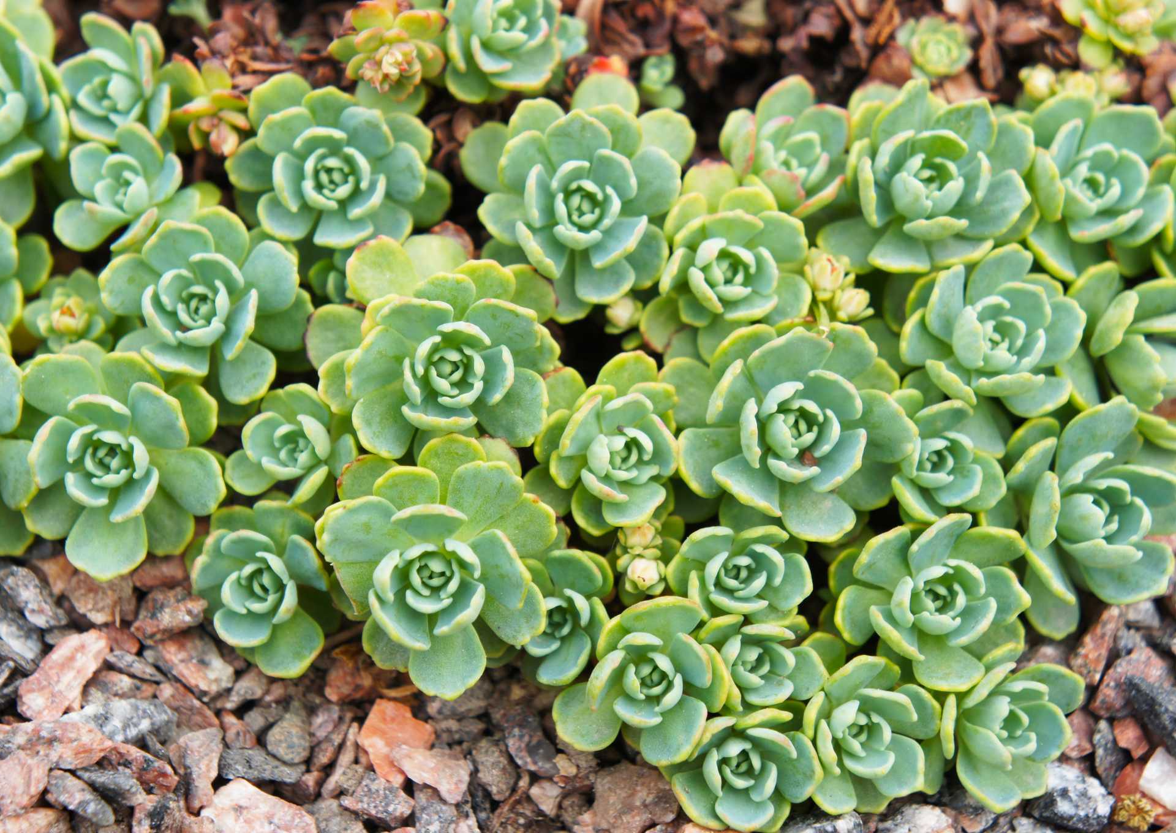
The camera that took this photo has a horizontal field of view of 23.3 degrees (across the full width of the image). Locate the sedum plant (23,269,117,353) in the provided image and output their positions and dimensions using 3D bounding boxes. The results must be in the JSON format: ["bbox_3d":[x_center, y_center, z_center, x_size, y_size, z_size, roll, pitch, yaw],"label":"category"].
[{"bbox_3d":[-0.115,-0.024,0.635,0.021,0.009,0.019,0,50,0],"label":"sedum plant"}]

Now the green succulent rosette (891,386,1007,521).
[{"bbox_3d":[0.075,0.008,0.593,0.025,0.013,0.026,0,50,0],"label":"green succulent rosette"}]

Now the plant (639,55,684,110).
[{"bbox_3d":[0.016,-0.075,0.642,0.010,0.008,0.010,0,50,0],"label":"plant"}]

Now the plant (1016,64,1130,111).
[{"bbox_3d":[0.107,-0.072,0.628,0.025,0.013,0.016,0,50,0],"label":"plant"}]

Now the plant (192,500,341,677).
[{"bbox_3d":[-0.064,0.034,0.571,0.030,0.016,0.032,0,50,0],"label":"plant"}]

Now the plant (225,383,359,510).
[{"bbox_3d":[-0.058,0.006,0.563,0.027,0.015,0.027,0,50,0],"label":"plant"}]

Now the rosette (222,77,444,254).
[{"bbox_3d":[-0.053,-0.053,0.603,0.047,0.022,0.044,0,50,0],"label":"rosette"}]

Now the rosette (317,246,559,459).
[{"bbox_3d":[-0.031,-0.014,0.612,0.052,0.018,0.047,0,50,0],"label":"rosette"}]

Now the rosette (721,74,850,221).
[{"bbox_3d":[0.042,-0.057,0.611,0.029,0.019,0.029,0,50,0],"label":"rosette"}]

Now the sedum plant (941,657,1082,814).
[{"bbox_3d":[0.076,0.057,0.512,0.025,0.014,0.025,0,50,0],"label":"sedum plant"}]

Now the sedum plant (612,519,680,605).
[{"bbox_3d":[0.012,0.030,0.580,0.014,0.012,0.012,0,50,0],"label":"sedum plant"}]

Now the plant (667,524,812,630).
[{"bbox_3d":[0.029,0.031,0.535,0.027,0.014,0.026,0,50,0],"label":"plant"}]

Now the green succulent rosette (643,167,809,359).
[{"bbox_3d":[0.029,-0.034,0.628,0.038,0.018,0.040,0,50,0],"label":"green succulent rosette"}]

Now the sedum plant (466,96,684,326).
[{"bbox_3d":[-0.002,-0.047,0.639,0.051,0.019,0.051,0,50,0],"label":"sedum plant"}]

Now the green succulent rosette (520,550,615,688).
[{"bbox_3d":[-0.005,0.038,0.536,0.020,0.014,0.024,0,50,0],"label":"green succulent rosette"}]

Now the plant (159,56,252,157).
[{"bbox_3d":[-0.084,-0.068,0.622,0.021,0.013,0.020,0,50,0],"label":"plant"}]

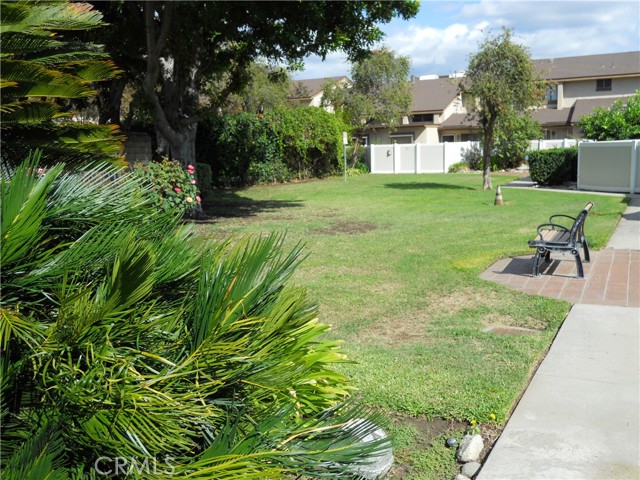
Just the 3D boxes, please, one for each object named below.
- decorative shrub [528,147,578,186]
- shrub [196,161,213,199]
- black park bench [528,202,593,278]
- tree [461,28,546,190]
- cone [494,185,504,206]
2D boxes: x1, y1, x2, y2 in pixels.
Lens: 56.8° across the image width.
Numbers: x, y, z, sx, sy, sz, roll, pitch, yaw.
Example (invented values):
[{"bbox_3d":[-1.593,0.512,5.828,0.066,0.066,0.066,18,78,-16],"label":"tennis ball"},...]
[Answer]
[{"bbox_3d":[10.668,-3.330,26.800,1.800,1.550,1.800,3,9,28],"label":"decorative shrub"},{"bbox_3d":[-4.418,-2.300,21.600,0.850,1.150,0.850,3,9,28],"label":"shrub"},{"bbox_3d":[3.247,-0.007,7.920,0.660,0.840,1.220,2,9,26],"label":"black park bench"},{"bbox_3d":[7.404,-5.314,24.000,3.400,6.500,3.300,1,9,17],"label":"tree"},{"bbox_3d":[5.370,-1.331,17.700,0.310,0.660,0.310,1,8,16],"label":"cone"}]

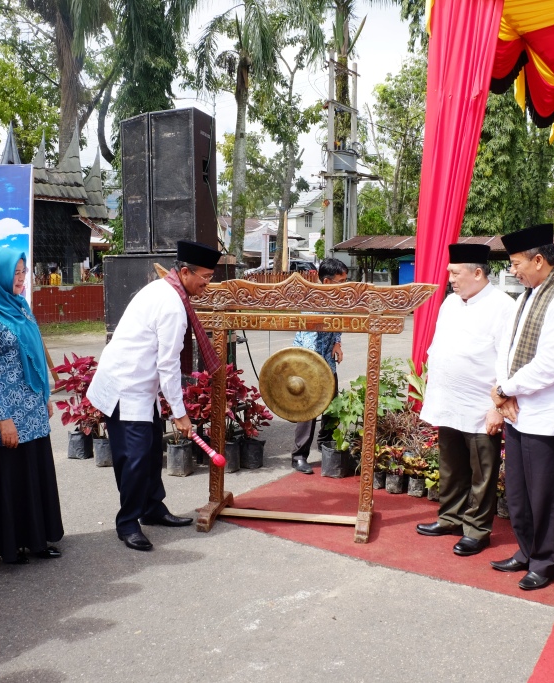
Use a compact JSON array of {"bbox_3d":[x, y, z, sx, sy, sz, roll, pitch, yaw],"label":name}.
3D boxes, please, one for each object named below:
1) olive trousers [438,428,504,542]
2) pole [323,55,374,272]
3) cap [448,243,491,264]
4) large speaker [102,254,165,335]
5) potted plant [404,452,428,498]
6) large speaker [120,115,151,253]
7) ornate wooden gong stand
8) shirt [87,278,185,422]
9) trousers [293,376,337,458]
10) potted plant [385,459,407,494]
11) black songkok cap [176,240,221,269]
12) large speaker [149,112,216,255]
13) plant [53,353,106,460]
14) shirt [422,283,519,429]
[{"bbox_3d":[1.100,0.655,3.857,0.300,0.900,0.400,-2,6,-25],"label":"olive trousers"},{"bbox_3d":[2.465,-5.104,24.393,1.218,10.045,2.029,2,4,33],"label":"pole"},{"bbox_3d":[1.060,-0.485,3.760,0.250,0.105,0.190,-2,5,-23],"label":"cap"},{"bbox_3d":[-0.963,-0.434,6.206,0.994,0.690,0.629,2,4,25],"label":"large speaker"},{"bbox_3d":[0.951,0.908,4.675,0.170,0.290,0.170,0,6,0],"label":"potted plant"},{"bbox_3d":[-1.137,-1.430,6.294,0.457,1.228,0.457,3,5,44],"label":"large speaker"},{"bbox_3d":[0.085,0.348,4.090,1.710,1.530,0.490,3,6,12],"label":"ornate wooden gong stand"},{"bbox_3d":[-0.801,0.058,3.950,0.360,0.760,0.480,22,11,15],"label":"shirt"},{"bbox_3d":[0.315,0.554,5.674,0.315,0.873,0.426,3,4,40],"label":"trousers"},{"bbox_3d":[0.825,0.922,4.755,0.160,0.245,0.160,0,6,0],"label":"potted plant"},{"bbox_3d":[-0.434,-0.482,3.800,0.240,0.105,0.170,18,12,19],"label":"black songkok cap"},{"bbox_3d":[-0.801,-1.353,5.900,0.430,1.161,0.420,3,6,22],"label":"large speaker"},{"bbox_3d":[-1.620,0.517,5.640,0.460,0.880,0.440,-1,6,-16],"label":"plant"},{"bbox_3d":[1.077,0.090,3.820,0.360,0.790,0.500,-3,5,-28],"label":"shirt"}]

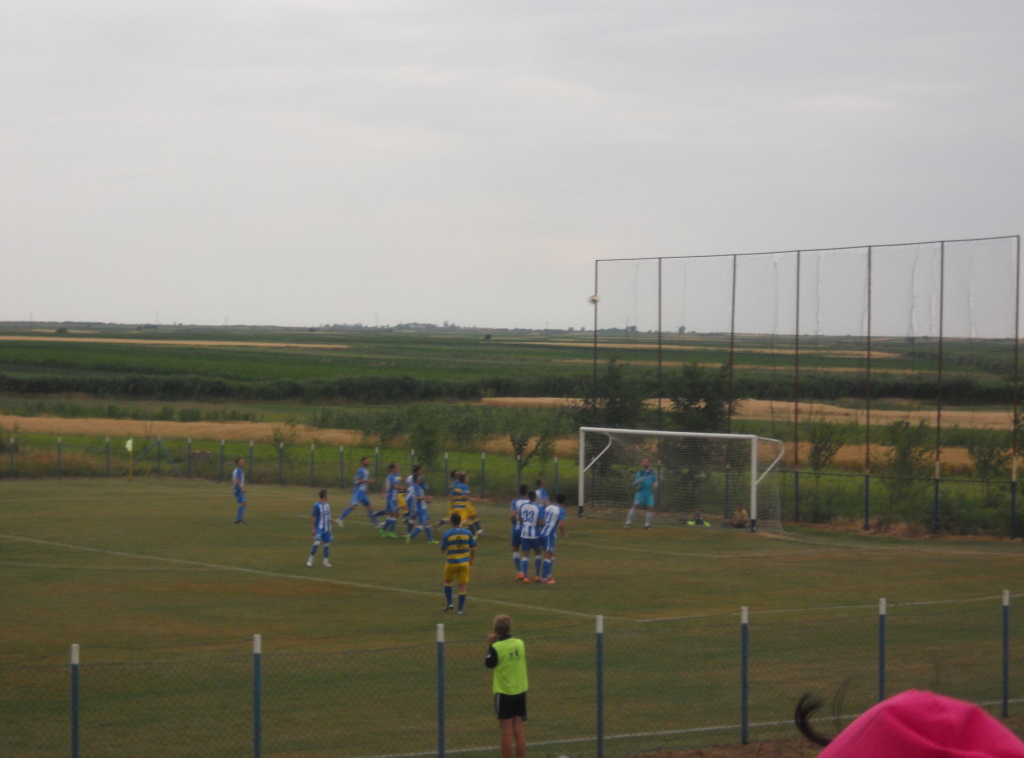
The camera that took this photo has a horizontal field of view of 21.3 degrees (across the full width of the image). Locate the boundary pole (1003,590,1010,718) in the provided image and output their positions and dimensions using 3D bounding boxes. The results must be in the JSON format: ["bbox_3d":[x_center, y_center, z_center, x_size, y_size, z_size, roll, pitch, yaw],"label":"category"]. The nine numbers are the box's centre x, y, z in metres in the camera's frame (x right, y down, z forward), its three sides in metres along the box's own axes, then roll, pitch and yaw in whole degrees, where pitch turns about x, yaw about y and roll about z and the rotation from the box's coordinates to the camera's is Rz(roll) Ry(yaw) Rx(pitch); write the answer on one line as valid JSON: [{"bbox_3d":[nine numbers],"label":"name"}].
[{"bbox_3d":[6.196,3.439,34.100,0.075,1.600,0.075,1,1,0],"label":"boundary pole"}]

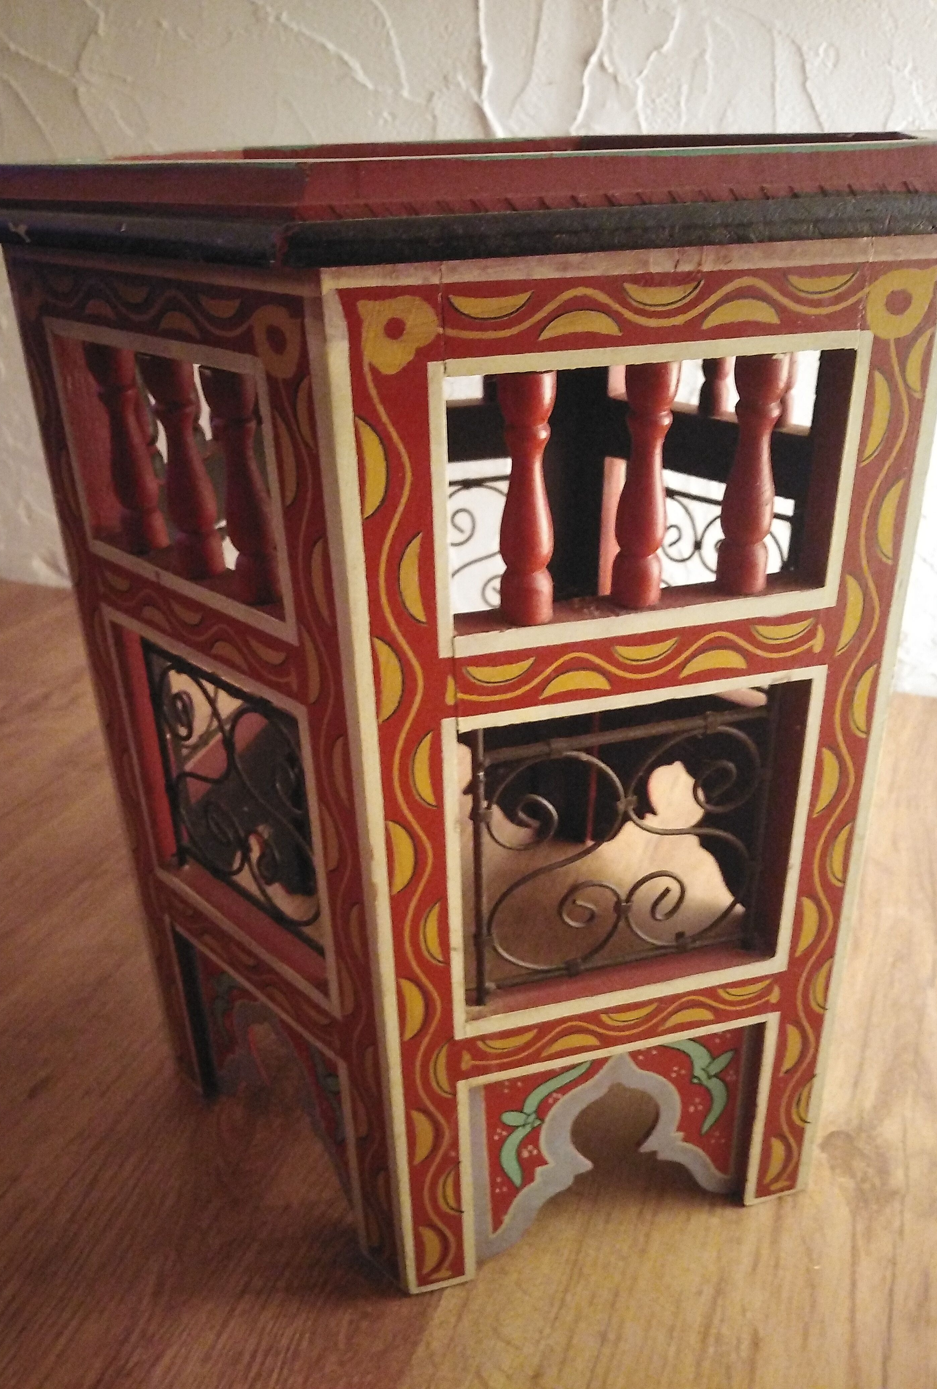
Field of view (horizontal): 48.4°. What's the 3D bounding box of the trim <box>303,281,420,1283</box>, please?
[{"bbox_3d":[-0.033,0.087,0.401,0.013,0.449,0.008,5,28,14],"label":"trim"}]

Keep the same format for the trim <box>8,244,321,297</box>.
[{"bbox_3d":[-0.114,-0.148,0.363,0.211,0.009,0.008,23,36,40],"label":"trim"}]

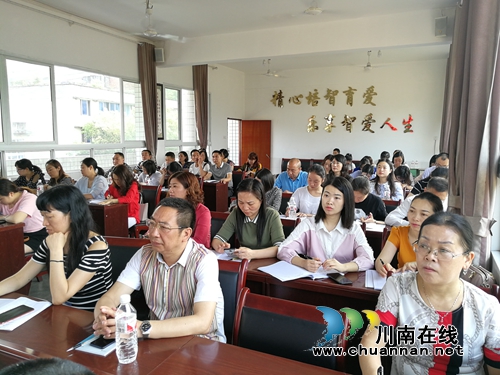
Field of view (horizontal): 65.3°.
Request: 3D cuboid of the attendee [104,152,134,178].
[{"bbox_3d":[-2.106,0.087,5.992,0.540,1.230,0.740,4,9,25],"label":"attendee"}]

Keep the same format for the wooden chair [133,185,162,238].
[{"bbox_3d":[-1.392,0.400,4.800,0.520,0.900,0.580,4,9,27],"label":"wooden chair"}]

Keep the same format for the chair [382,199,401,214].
[{"bbox_3d":[1.139,0.585,3.662,0.520,0.890,0.570,3,8,23],"label":"chair"}]

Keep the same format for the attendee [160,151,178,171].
[{"bbox_3d":[-1.382,-0.011,6.765,0.500,1.190,0.720,4,9,27],"label":"attendee"}]

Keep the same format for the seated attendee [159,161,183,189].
[{"bbox_3d":[-1.087,0.200,5.443,0.500,1.130,0.720,5,9,31],"label":"seated attendee"}]

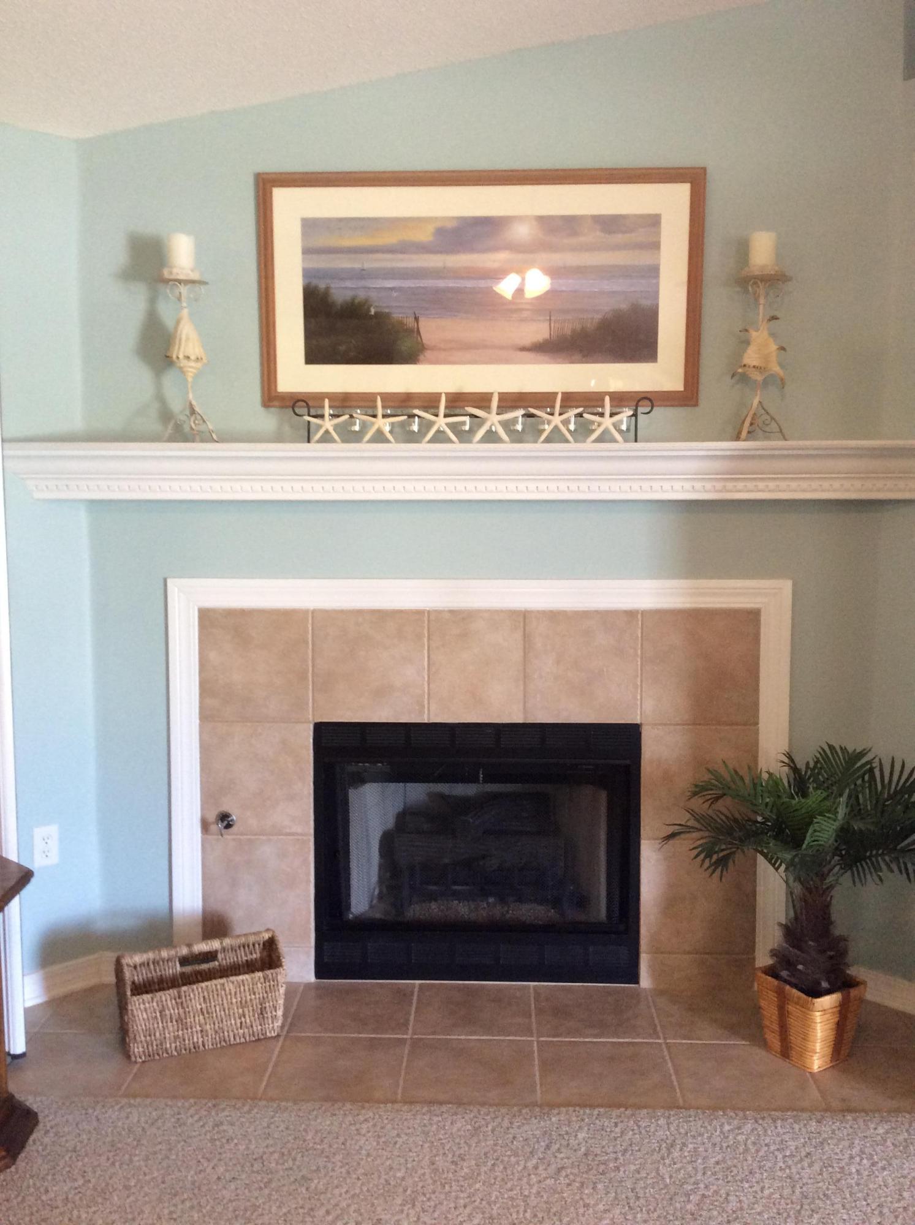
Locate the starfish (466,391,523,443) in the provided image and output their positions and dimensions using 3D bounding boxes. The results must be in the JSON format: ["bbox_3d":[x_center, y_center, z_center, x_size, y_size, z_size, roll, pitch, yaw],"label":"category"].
[{"bbox_3d":[0.103,-0.529,3.078,0.164,0.144,0.022,0,4,2],"label":"starfish"}]

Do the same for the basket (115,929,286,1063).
[{"bbox_3d":[-0.675,1.014,3.001,0.418,0.245,0.136,-2,5,-24],"label":"basket"}]

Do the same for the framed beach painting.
[{"bbox_3d":[0.061,-0.883,3.112,1.212,0.627,0.030,0,9,2],"label":"framed beach painting"}]

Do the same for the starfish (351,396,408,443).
[{"bbox_3d":[-0.210,-0.525,3.091,0.149,0.134,0.022,0,4,2],"label":"starfish"}]

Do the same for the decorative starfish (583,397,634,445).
[{"bbox_3d":[0.409,-0.522,3.066,0.137,0.131,0.022,0,4,2],"label":"decorative starfish"}]

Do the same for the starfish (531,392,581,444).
[{"bbox_3d":[0.268,-0.528,3.071,0.151,0.142,0.022,0,4,2],"label":"starfish"}]

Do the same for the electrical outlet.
[{"bbox_3d":[-1.175,0.670,3.237,0.071,0.115,0.008,-4,6,-44],"label":"electrical outlet"}]

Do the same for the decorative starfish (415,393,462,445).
[{"bbox_3d":[-0.045,-0.524,3.067,0.147,0.146,0.024,0,-4,2],"label":"decorative starfish"}]

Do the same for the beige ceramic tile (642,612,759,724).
[{"bbox_3d":[0.690,0.155,3.207,0.332,0.330,0.010,0,4,2],"label":"beige ceramic tile"}]

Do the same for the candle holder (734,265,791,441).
[{"bbox_3d":[0.815,-0.686,3.018,0.149,0.470,0.145,0,4,2],"label":"candle holder"}]

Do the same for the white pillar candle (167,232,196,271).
[{"bbox_3d":[-0.745,-0.975,3.051,0.076,0.096,0.076,0,4,2],"label":"white pillar candle"}]

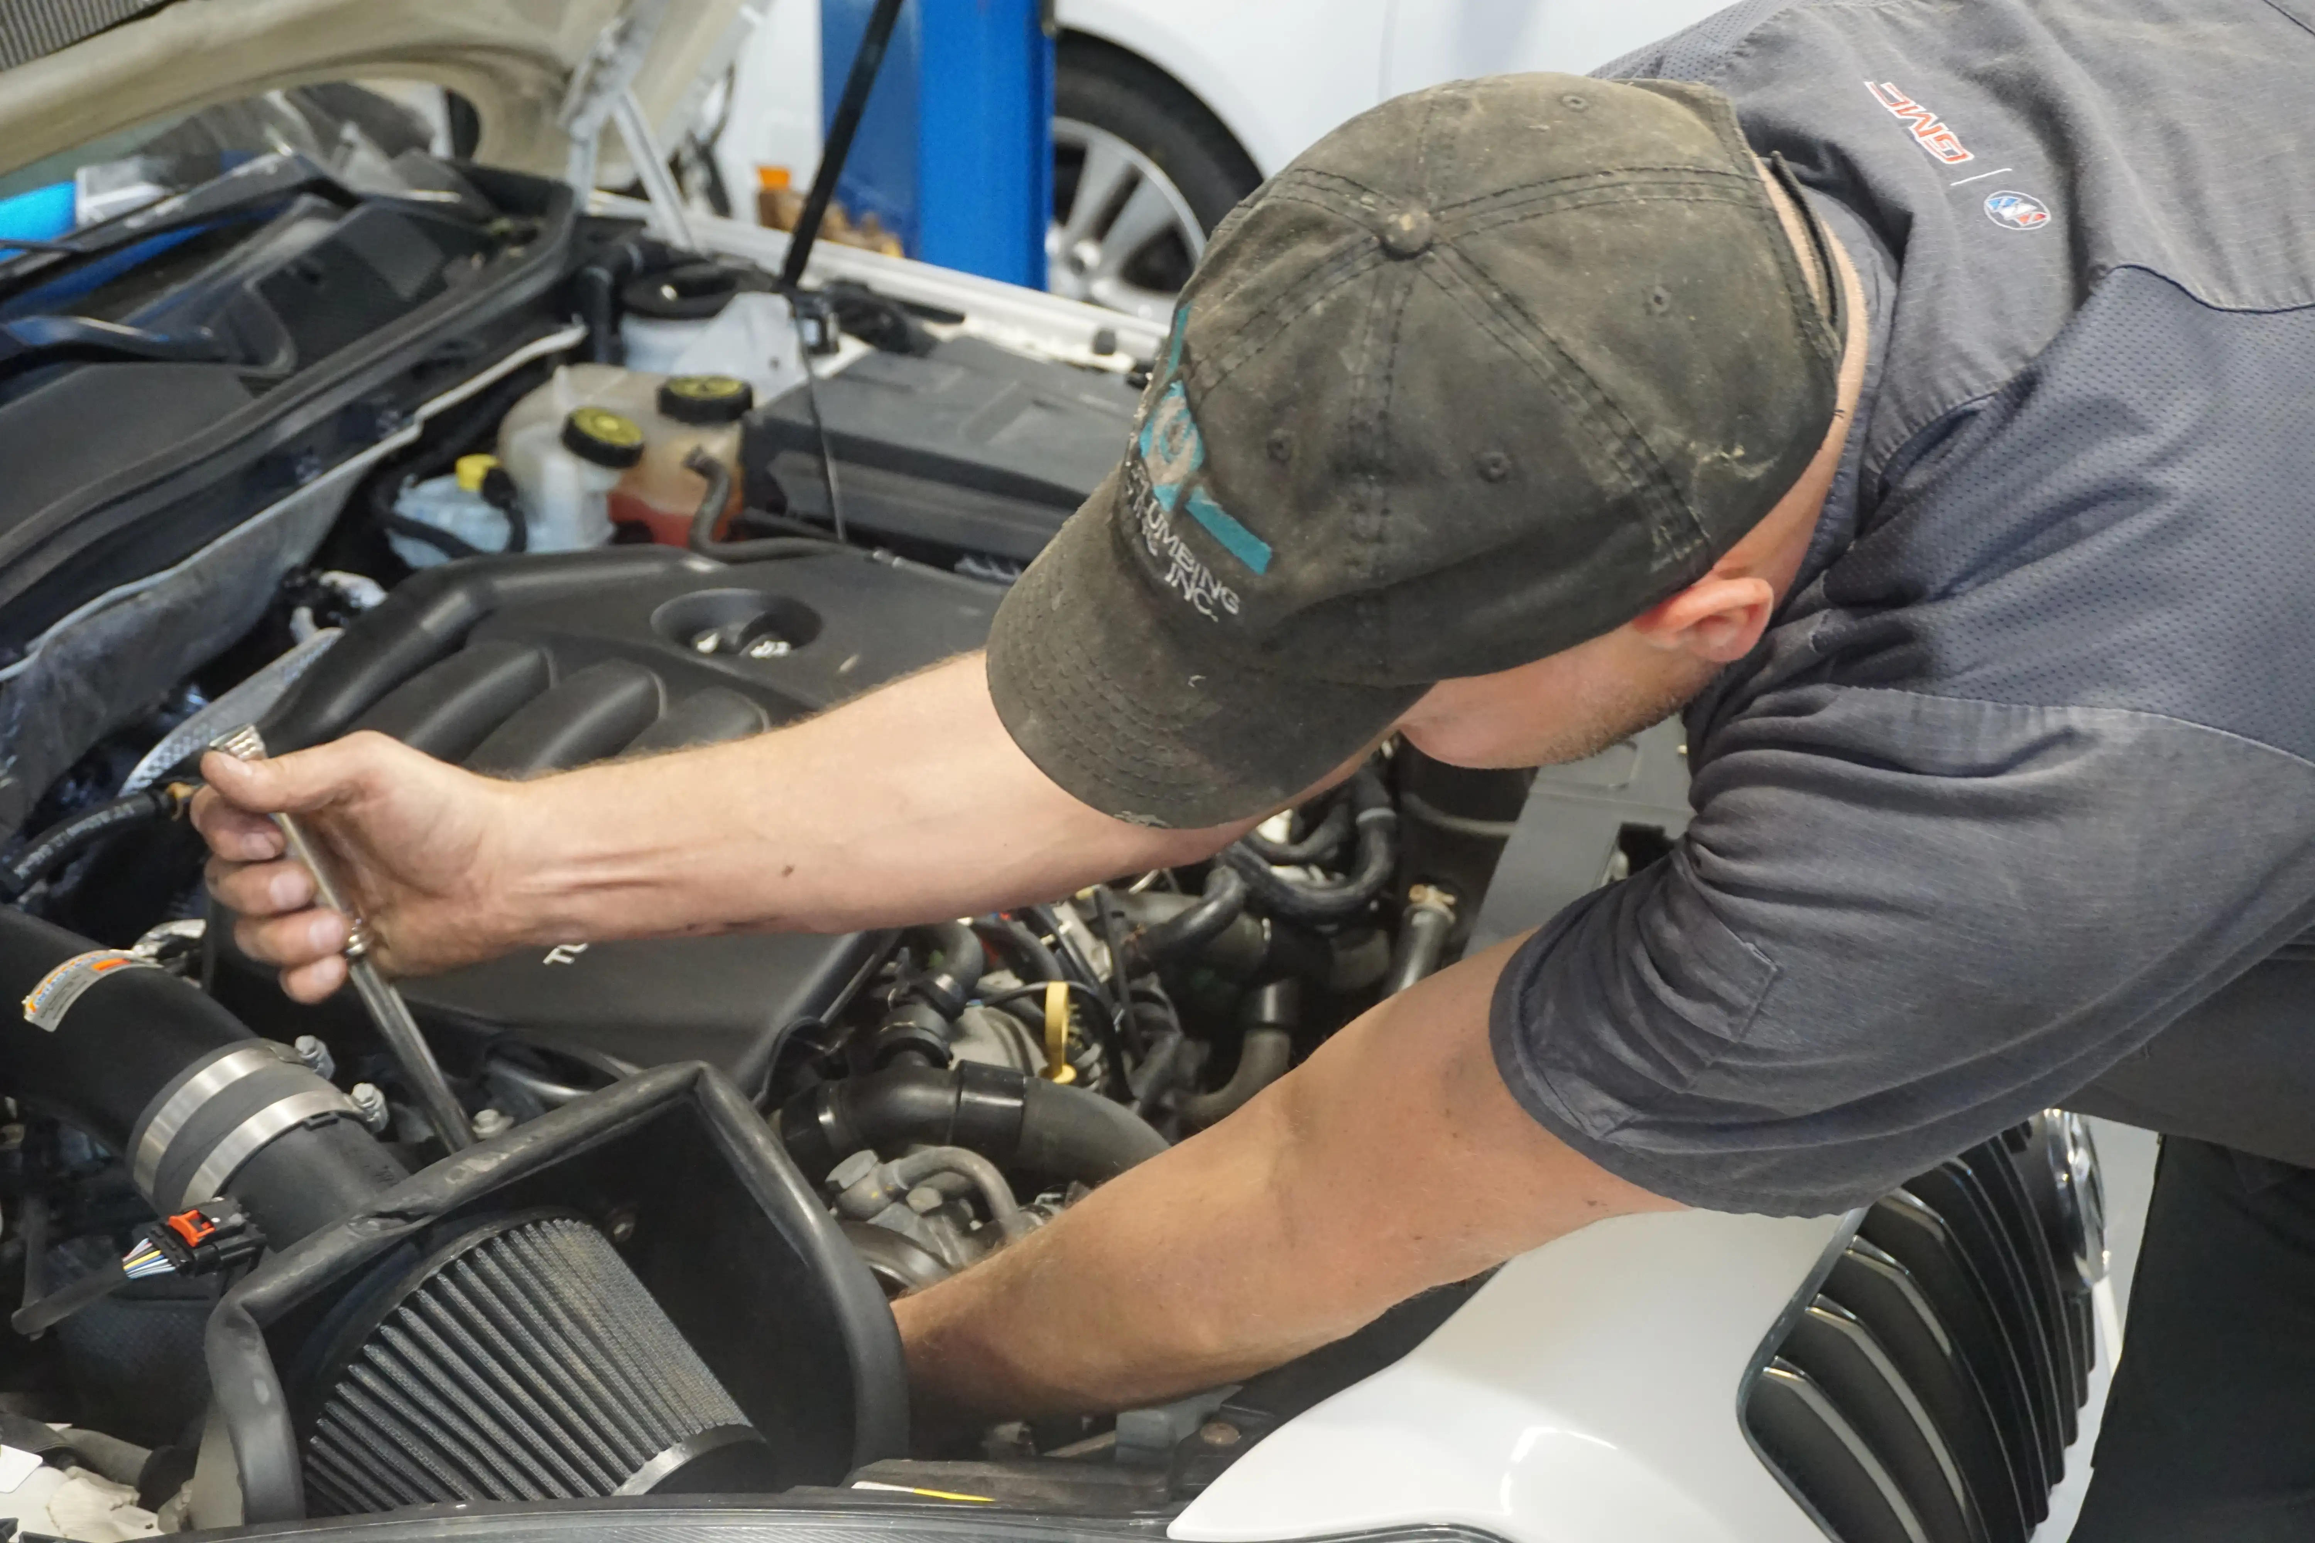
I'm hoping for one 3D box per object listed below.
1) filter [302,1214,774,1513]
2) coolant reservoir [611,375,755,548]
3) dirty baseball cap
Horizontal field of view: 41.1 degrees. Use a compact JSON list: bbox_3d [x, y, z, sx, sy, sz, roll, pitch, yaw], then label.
[{"bbox_3d":[-0.234,0.268,1.182,0.140,0.162,0.162,34,37,25],"label":"filter"},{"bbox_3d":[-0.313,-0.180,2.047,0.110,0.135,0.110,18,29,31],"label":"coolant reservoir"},{"bbox_3d":[0.055,-0.100,0.888,0.272,0.163,0.172,-23,65,11],"label":"dirty baseball cap"}]

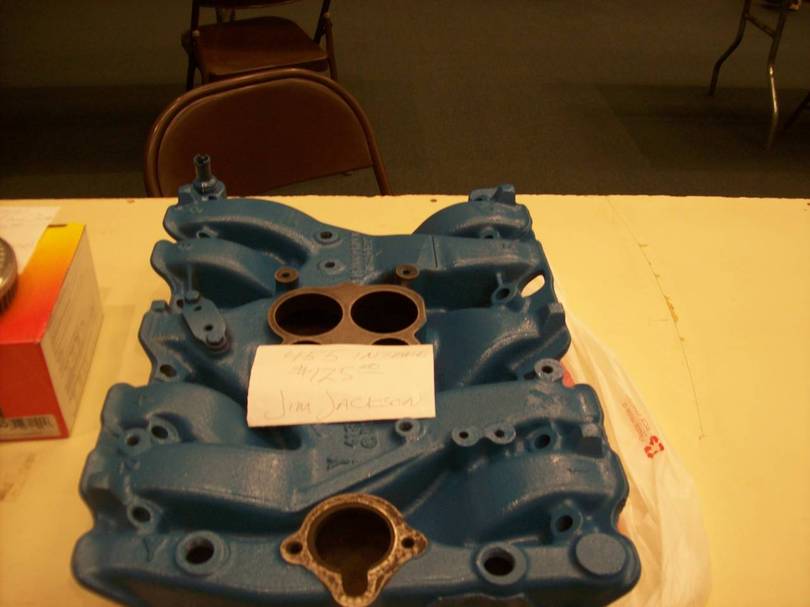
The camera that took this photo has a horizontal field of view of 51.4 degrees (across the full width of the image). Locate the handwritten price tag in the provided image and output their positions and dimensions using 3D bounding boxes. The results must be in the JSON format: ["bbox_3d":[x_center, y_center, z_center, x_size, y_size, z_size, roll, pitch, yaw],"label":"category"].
[{"bbox_3d":[-0.046,0.060,0.648,0.142,0.006,0.088,-1,38,-2],"label":"handwritten price tag"}]

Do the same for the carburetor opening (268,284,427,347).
[{"bbox_3d":[-0.047,0.027,0.697,0.134,0.020,0.121,-2,38,-3],"label":"carburetor opening"}]

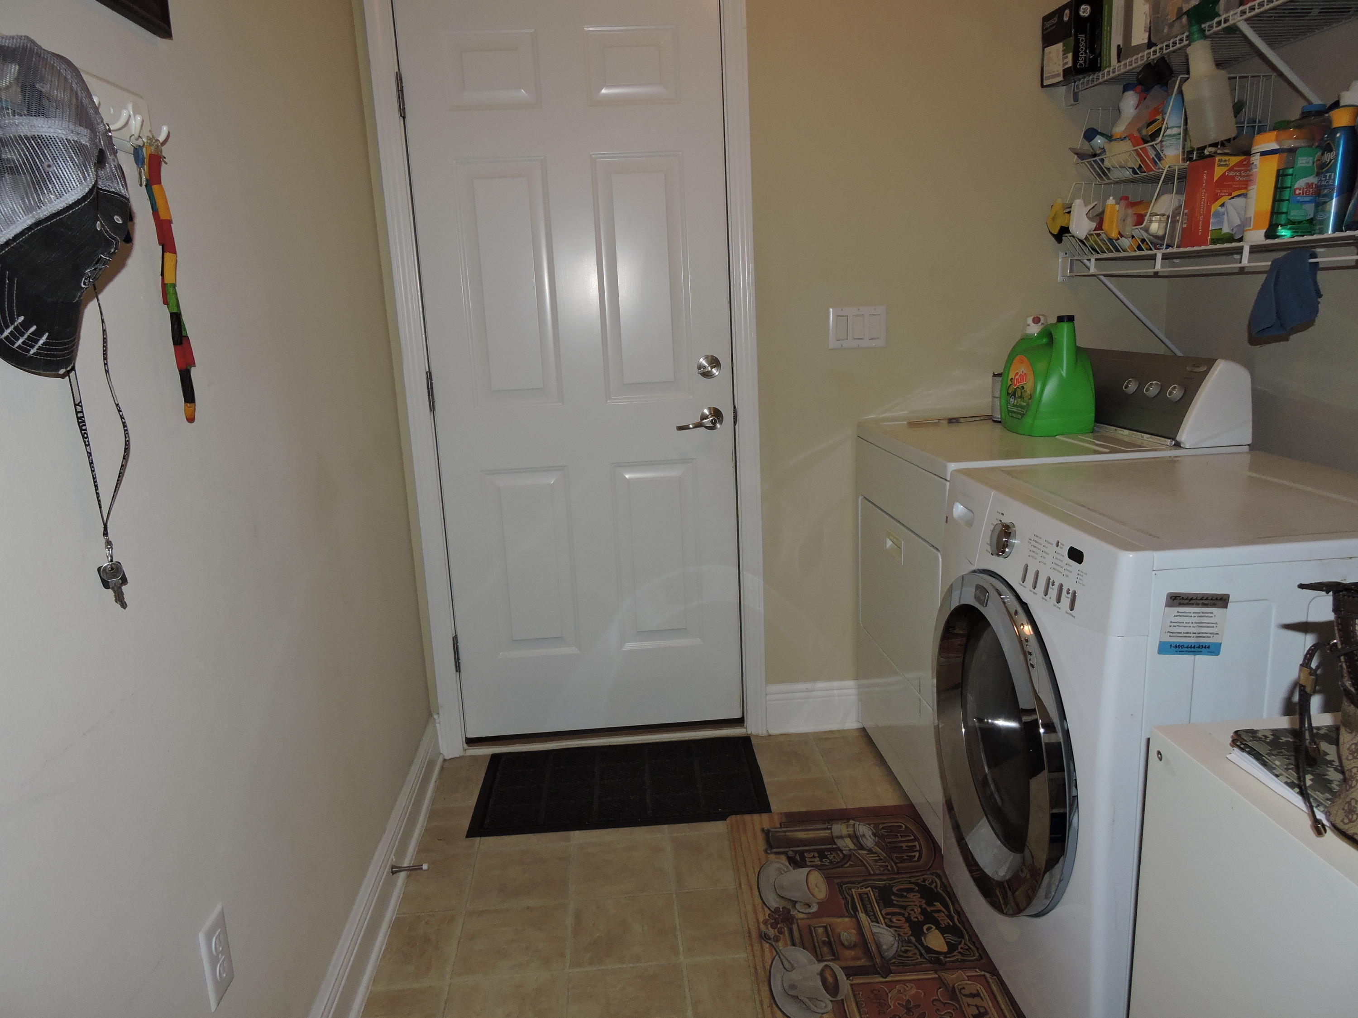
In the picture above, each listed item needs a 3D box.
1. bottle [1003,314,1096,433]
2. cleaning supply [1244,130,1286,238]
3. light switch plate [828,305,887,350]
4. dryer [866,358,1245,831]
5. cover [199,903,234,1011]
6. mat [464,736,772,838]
[{"bbox_3d":[0.937,-0.341,2.373,0.152,0.285,0.230,-3,13,-5],"label":"bottle"},{"bbox_3d":[1.208,-0.651,1.906,0.098,0.213,0.098,-3,13,-5],"label":"cleaning supply"},{"bbox_3d":[0.496,-0.503,2.609,0.161,0.114,0.009,-3,13,-5],"label":"light switch plate"},{"bbox_3d":[0.891,0.171,2.432,0.682,1.117,0.686,-3,13,-5],"label":"dryer"},{"bbox_3d":[-0.592,0.576,1.209,0.007,0.115,0.070,-3,13,-5],"label":"cover"},{"bbox_3d":[-0.158,0.749,2.587,0.768,0.010,0.440,-3,13,-5],"label":"mat"}]

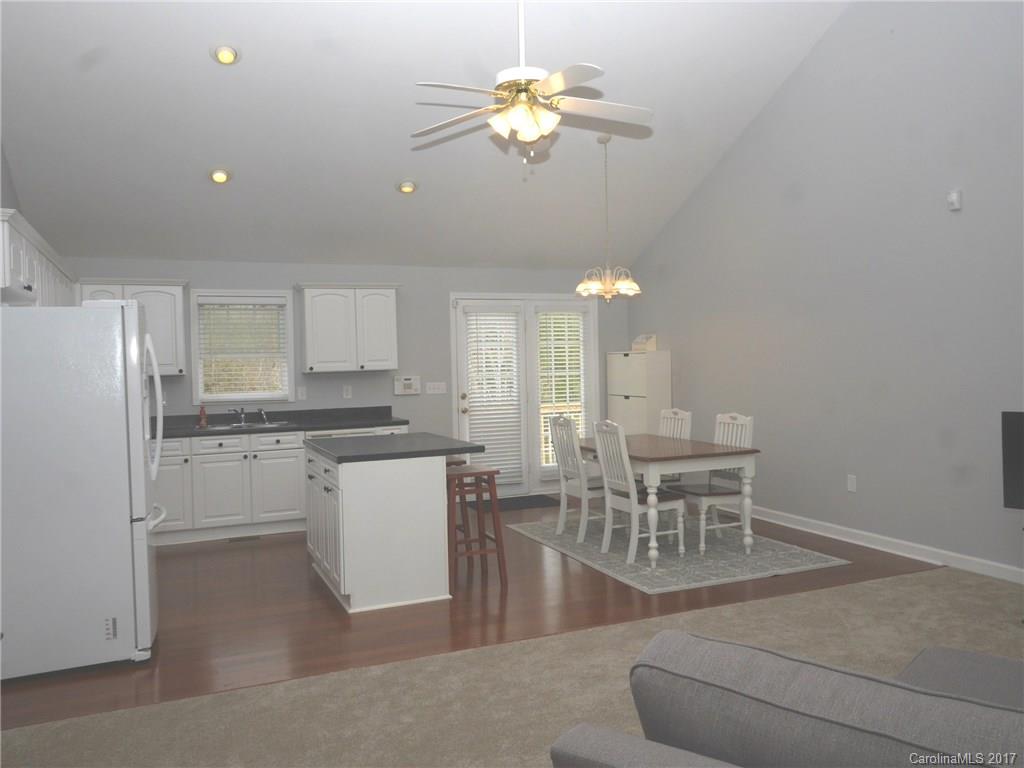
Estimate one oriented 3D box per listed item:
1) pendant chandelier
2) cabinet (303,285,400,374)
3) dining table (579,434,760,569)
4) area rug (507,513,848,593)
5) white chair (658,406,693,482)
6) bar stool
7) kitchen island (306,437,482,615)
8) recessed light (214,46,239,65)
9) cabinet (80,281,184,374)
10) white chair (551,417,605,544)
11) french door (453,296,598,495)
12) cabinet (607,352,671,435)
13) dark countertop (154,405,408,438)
[{"bbox_3d":[0.803,-1.393,7.012,0.560,1.400,0.560,-1,2,0],"label":"pendant chandelier"},{"bbox_3d":[-1.523,-0.520,7.688,0.883,0.792,0.335,-2,2,-23],"label":"cabinet"},{"bbox_3d":[1.065,0.855,6.411,0.930,0.755,1.490,-2,2,-23],"label":"dining table"},{"bbox_3d":[1.149,1.229,6.470,1.628,0.012,2.352,-2,2,-23],"label":"area rug"},{"bbox_3d":[1.163,0.715,6.918,0.550,0.990,0.450,-2,2,-23],"label":"white chair"},{"bbox_3d":[-0.309,0.929,5.493,0.400,0.745,0.430,-2,2,-23],"label":"bar stool"},{"bbox_3d":[-0.808,0.854,5.514,0.915,0.924,1.170,-2,2,-23],"label":"kitchen island"},{"bbox_3d":[-1.876,-2.159,5.444,0.165,0.040,0.165,-2,-25,-23],"label":"recessed light"},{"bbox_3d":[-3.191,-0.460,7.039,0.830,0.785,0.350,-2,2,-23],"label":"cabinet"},{"bbox_3d":[0.651,0.742,6.730,0.555,0.990,0.445,-2,2,-23],"label":"white chair"},{"bbox_3d":[0.182,0.135,8.703,1.630,2.080,0.120,-2,2,-23],"label":"french door"},{"bbox_3d":[1.348,0.409,8.720,0.292,1.485,0.790,-2,2,-23],"label":"cabinet"},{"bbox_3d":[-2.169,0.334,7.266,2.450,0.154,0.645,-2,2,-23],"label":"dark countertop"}]

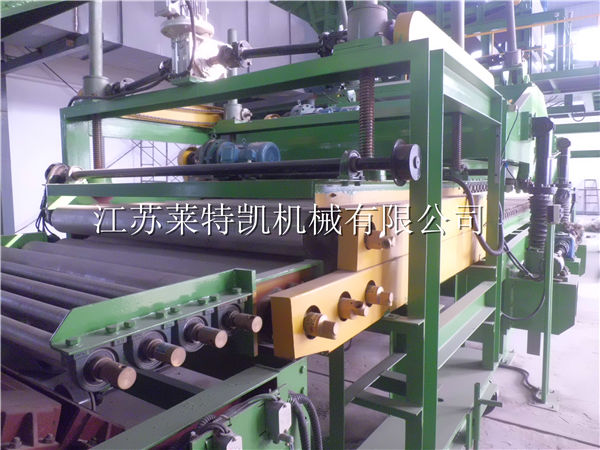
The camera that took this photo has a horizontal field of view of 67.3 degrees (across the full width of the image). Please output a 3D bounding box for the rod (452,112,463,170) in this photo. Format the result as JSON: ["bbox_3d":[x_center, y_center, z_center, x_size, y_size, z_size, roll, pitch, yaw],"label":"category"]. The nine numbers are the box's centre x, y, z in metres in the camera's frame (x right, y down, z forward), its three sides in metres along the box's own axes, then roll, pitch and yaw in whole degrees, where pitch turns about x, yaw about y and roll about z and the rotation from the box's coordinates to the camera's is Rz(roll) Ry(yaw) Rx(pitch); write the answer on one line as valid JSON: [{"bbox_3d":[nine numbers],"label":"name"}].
[{"bbox_3d":[1.391,-0.724,3.969,0.077,0.510,0.077,3,6,34],"label":"rod"}]

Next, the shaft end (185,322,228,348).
[{"bbox_3d":[-0.324,0.382,1.561,0.145,0.061,0.061,3,6,34],"label":"shaft end"}]

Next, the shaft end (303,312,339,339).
[{"bbox_3d":[0.095,0.436,1.951,0.128,0.092,0.092,3,6,34],"label":"shaft end"}]

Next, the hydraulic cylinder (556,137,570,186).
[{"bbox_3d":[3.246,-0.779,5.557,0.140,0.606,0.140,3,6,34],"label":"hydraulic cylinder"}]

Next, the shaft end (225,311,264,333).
[{"bbox_3d":[-0.219,0.367,1.713,0.145,0.061,0.061,3,6,34],"label":"shaft end"}]

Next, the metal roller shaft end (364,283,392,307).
[{"bbox_3d":[0.432,0.385,2.445,0.120,0.095,0.095,3,6,34],"label":"metal roller shaft end"}]

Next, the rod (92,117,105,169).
[{"bbox_3d":[-1.769,-0.712,3.962,0.078,0.490,0.078,3,6,34],"label":"rod"}]

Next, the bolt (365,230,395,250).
[{"bbox_3d":[0.333,0.064,1.867,0.102,0.076,0.076,3,7,35],"label":"bolt"}]

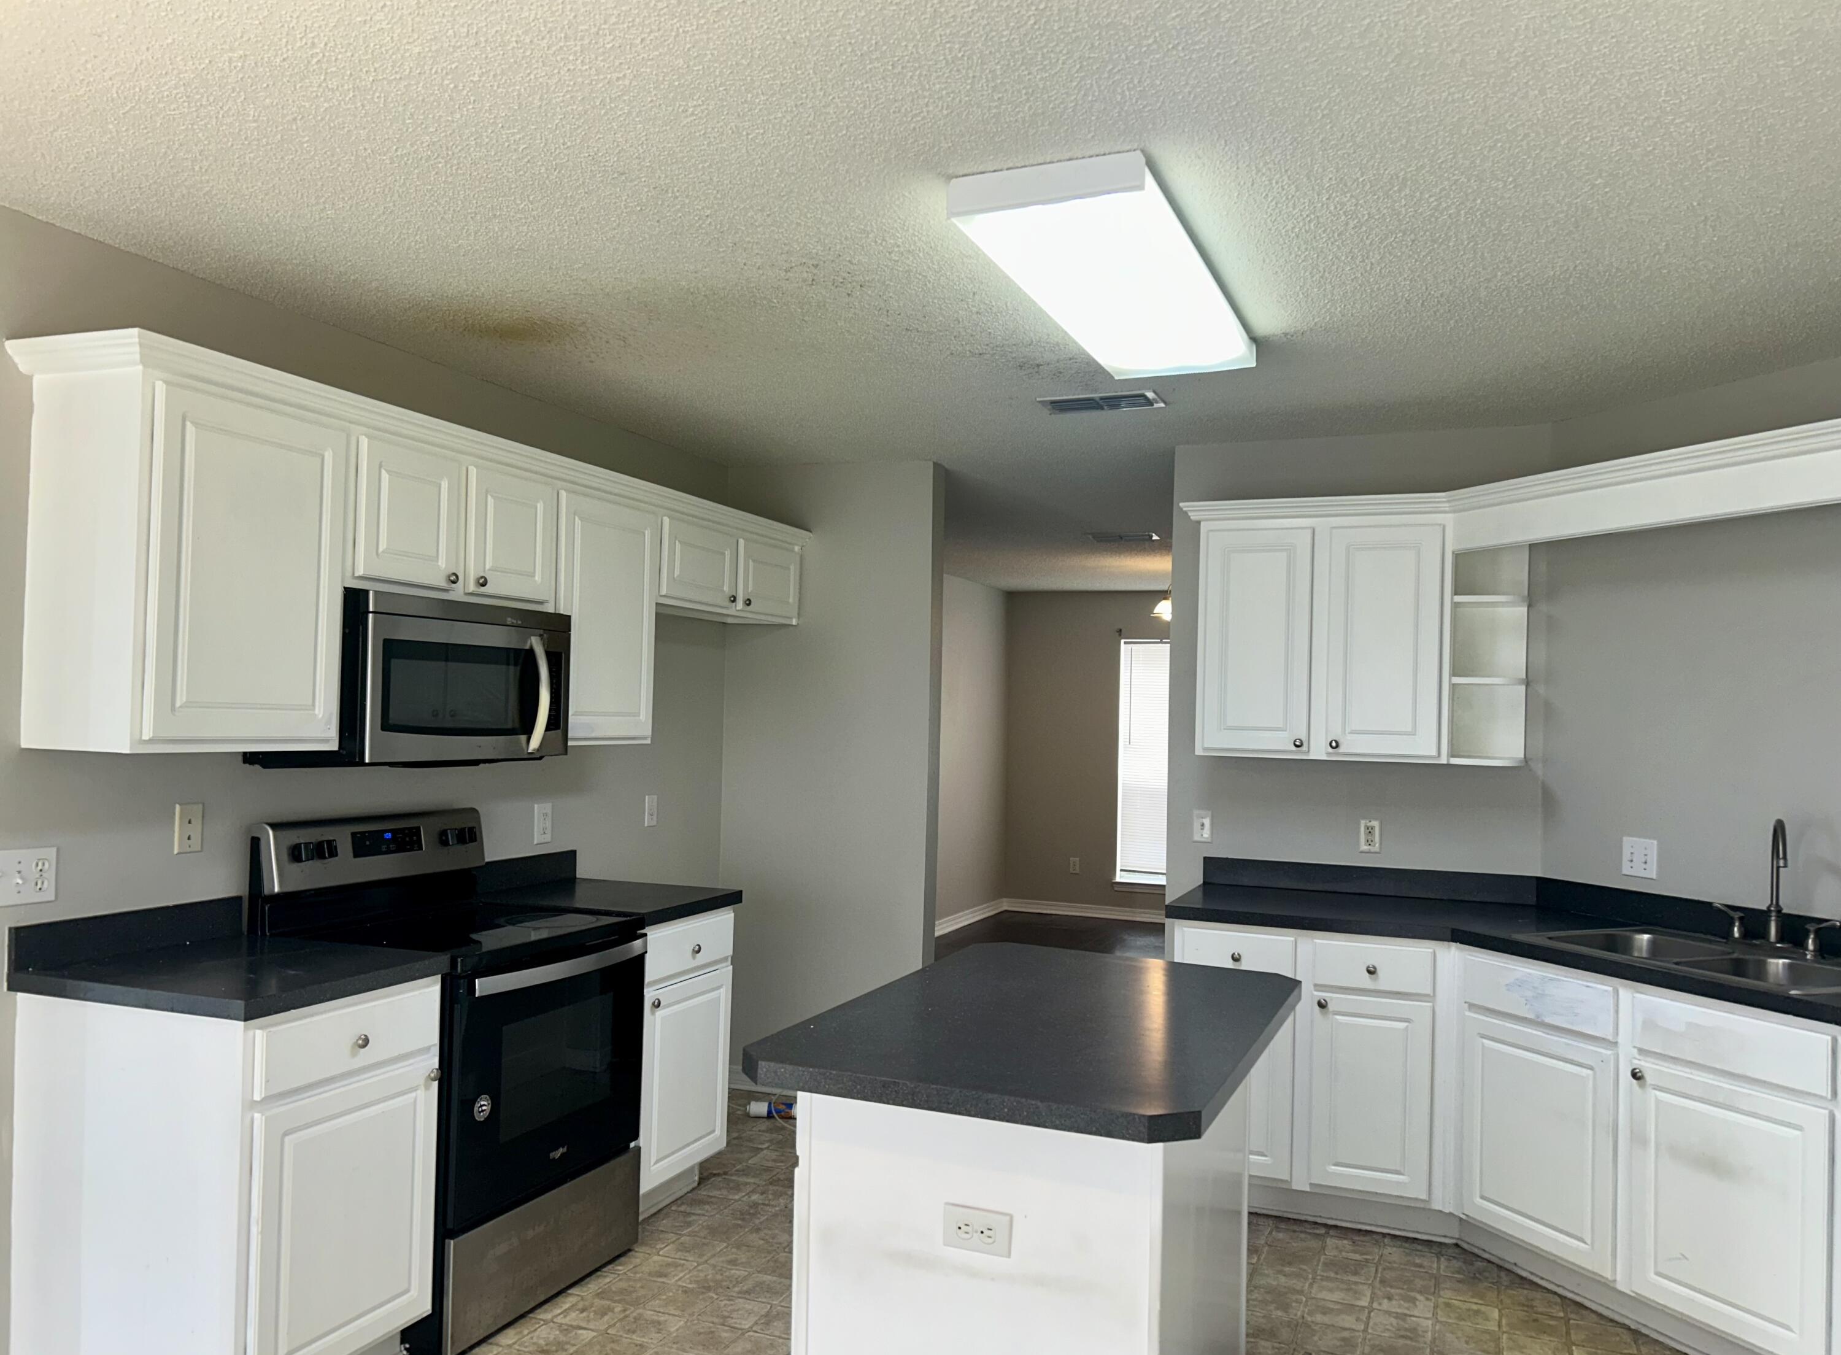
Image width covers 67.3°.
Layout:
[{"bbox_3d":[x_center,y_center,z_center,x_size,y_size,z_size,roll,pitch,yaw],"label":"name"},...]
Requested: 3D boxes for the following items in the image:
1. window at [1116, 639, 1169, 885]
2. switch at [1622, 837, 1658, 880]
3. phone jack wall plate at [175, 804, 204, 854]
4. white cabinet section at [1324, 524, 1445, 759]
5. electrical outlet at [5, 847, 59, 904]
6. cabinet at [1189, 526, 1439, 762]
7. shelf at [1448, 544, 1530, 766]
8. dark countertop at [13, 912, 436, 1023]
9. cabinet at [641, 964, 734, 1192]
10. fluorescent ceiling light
[{"bbox_3d":[1.890,0.635,10.163,0.891,1.808,0.101,1,-2,22],"label":"window"},{"bbox_3d":[2.097,0.529,4.045,0.018,0.115,0.117,2,-2,-23],"label":"switch"},{"bbox_3d":[-1.670,0.345,3.160,0.008,0.114,0.071,0,-2,22],"label":"phone jack wall plate"},{"bbox_3d":[1.490,-0.106,4.414,0.345,0.722,0.335,1,-2,22],"label":"white cabinet section"},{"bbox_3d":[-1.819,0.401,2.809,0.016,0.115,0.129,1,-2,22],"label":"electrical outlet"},{"bbox_3d":[1.305,-0.116,4.477,0.761,0.761,0.342,1,-2,22],"label":"cabinet"},{"bbox_3d":[1.774,-0.072,4.301,0.231,0.695,0.319,1,-2,22],"label":"shelf"},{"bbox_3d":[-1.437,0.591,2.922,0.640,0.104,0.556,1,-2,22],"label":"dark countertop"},{"bbox_3d":[-0.909,1.156,4.130,0.511,0.570,0.518,1,-2,22],"label":"cabinet"},{"bbox_3d":[0.440,-0.823,2.933,0.357,0.083,1.214,1,-2,22],"label":"fluorescent ceiling light"}]

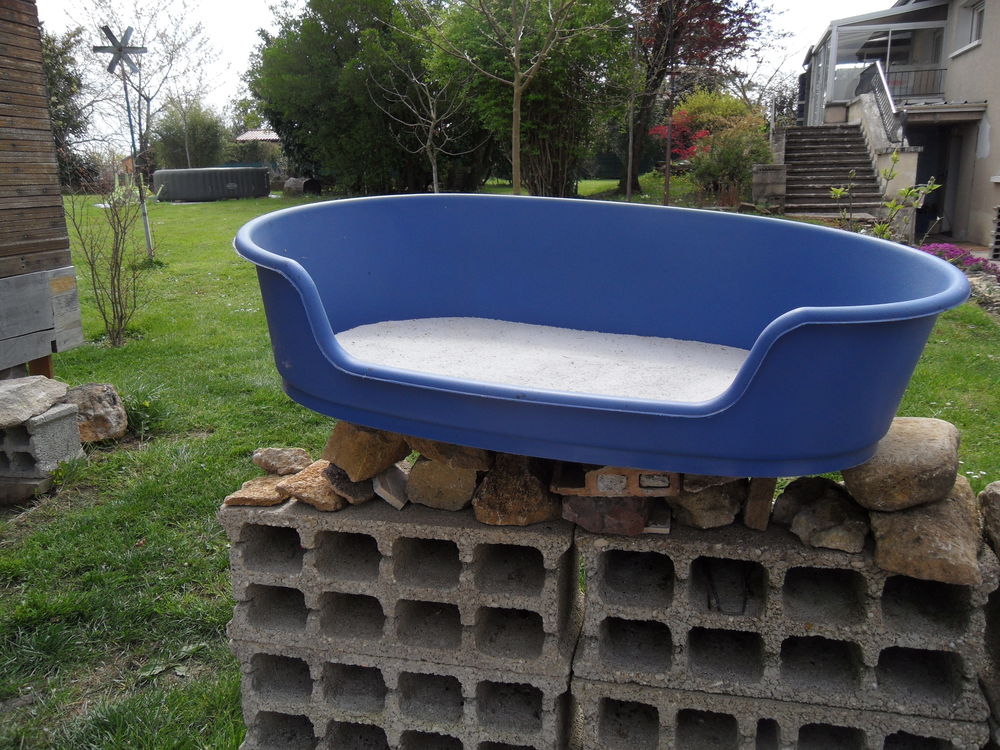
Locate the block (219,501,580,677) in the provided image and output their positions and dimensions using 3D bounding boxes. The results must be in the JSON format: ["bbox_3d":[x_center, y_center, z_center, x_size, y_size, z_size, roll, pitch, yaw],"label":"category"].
[{"bbox_3d":[-0.133,0.278,1.218,0.497,0.203,0.200,3,14,9],"label":"block"}]

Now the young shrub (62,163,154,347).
[{"bbox_3d":[-2.357,-0.714,4.870,0.520,1.082,0.500,-7,15,-25],"label":"young shrub"}]

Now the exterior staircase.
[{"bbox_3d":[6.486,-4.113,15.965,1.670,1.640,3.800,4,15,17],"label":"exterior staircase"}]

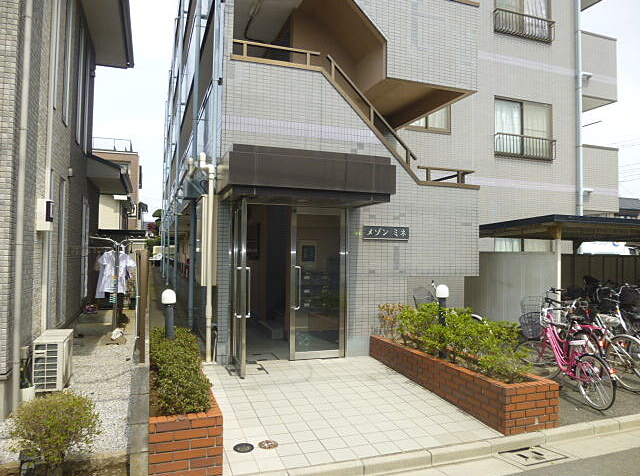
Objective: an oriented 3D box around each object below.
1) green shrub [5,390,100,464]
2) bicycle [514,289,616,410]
[{"bbox_3d":[-1.959,1.397,3.426,0.700,0.570,0.650,1,-2,-20],"label":"green shrub"},{"bbox_3d":[2.780,1.275,5.289,0.550,1.030,1.600,1,-2,-12],"label":"bicycle"}]

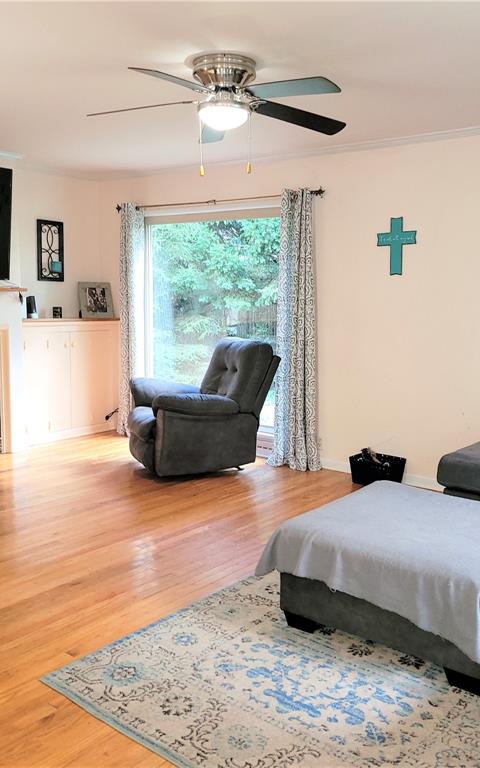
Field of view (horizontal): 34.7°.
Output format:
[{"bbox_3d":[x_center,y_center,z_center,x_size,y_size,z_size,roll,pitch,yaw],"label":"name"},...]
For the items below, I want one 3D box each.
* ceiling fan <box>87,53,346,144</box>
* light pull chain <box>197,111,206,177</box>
[{"bbox_3d":[-0.087,-1.346,3.612,1.390,0.330,1.360,6,9,39],"label":"ceiling fan"},{"bbox_3d":[-0.181,-1.126,3.606,0.020,0.300,0.020,6,9,39],"label":"light pull chain"}]

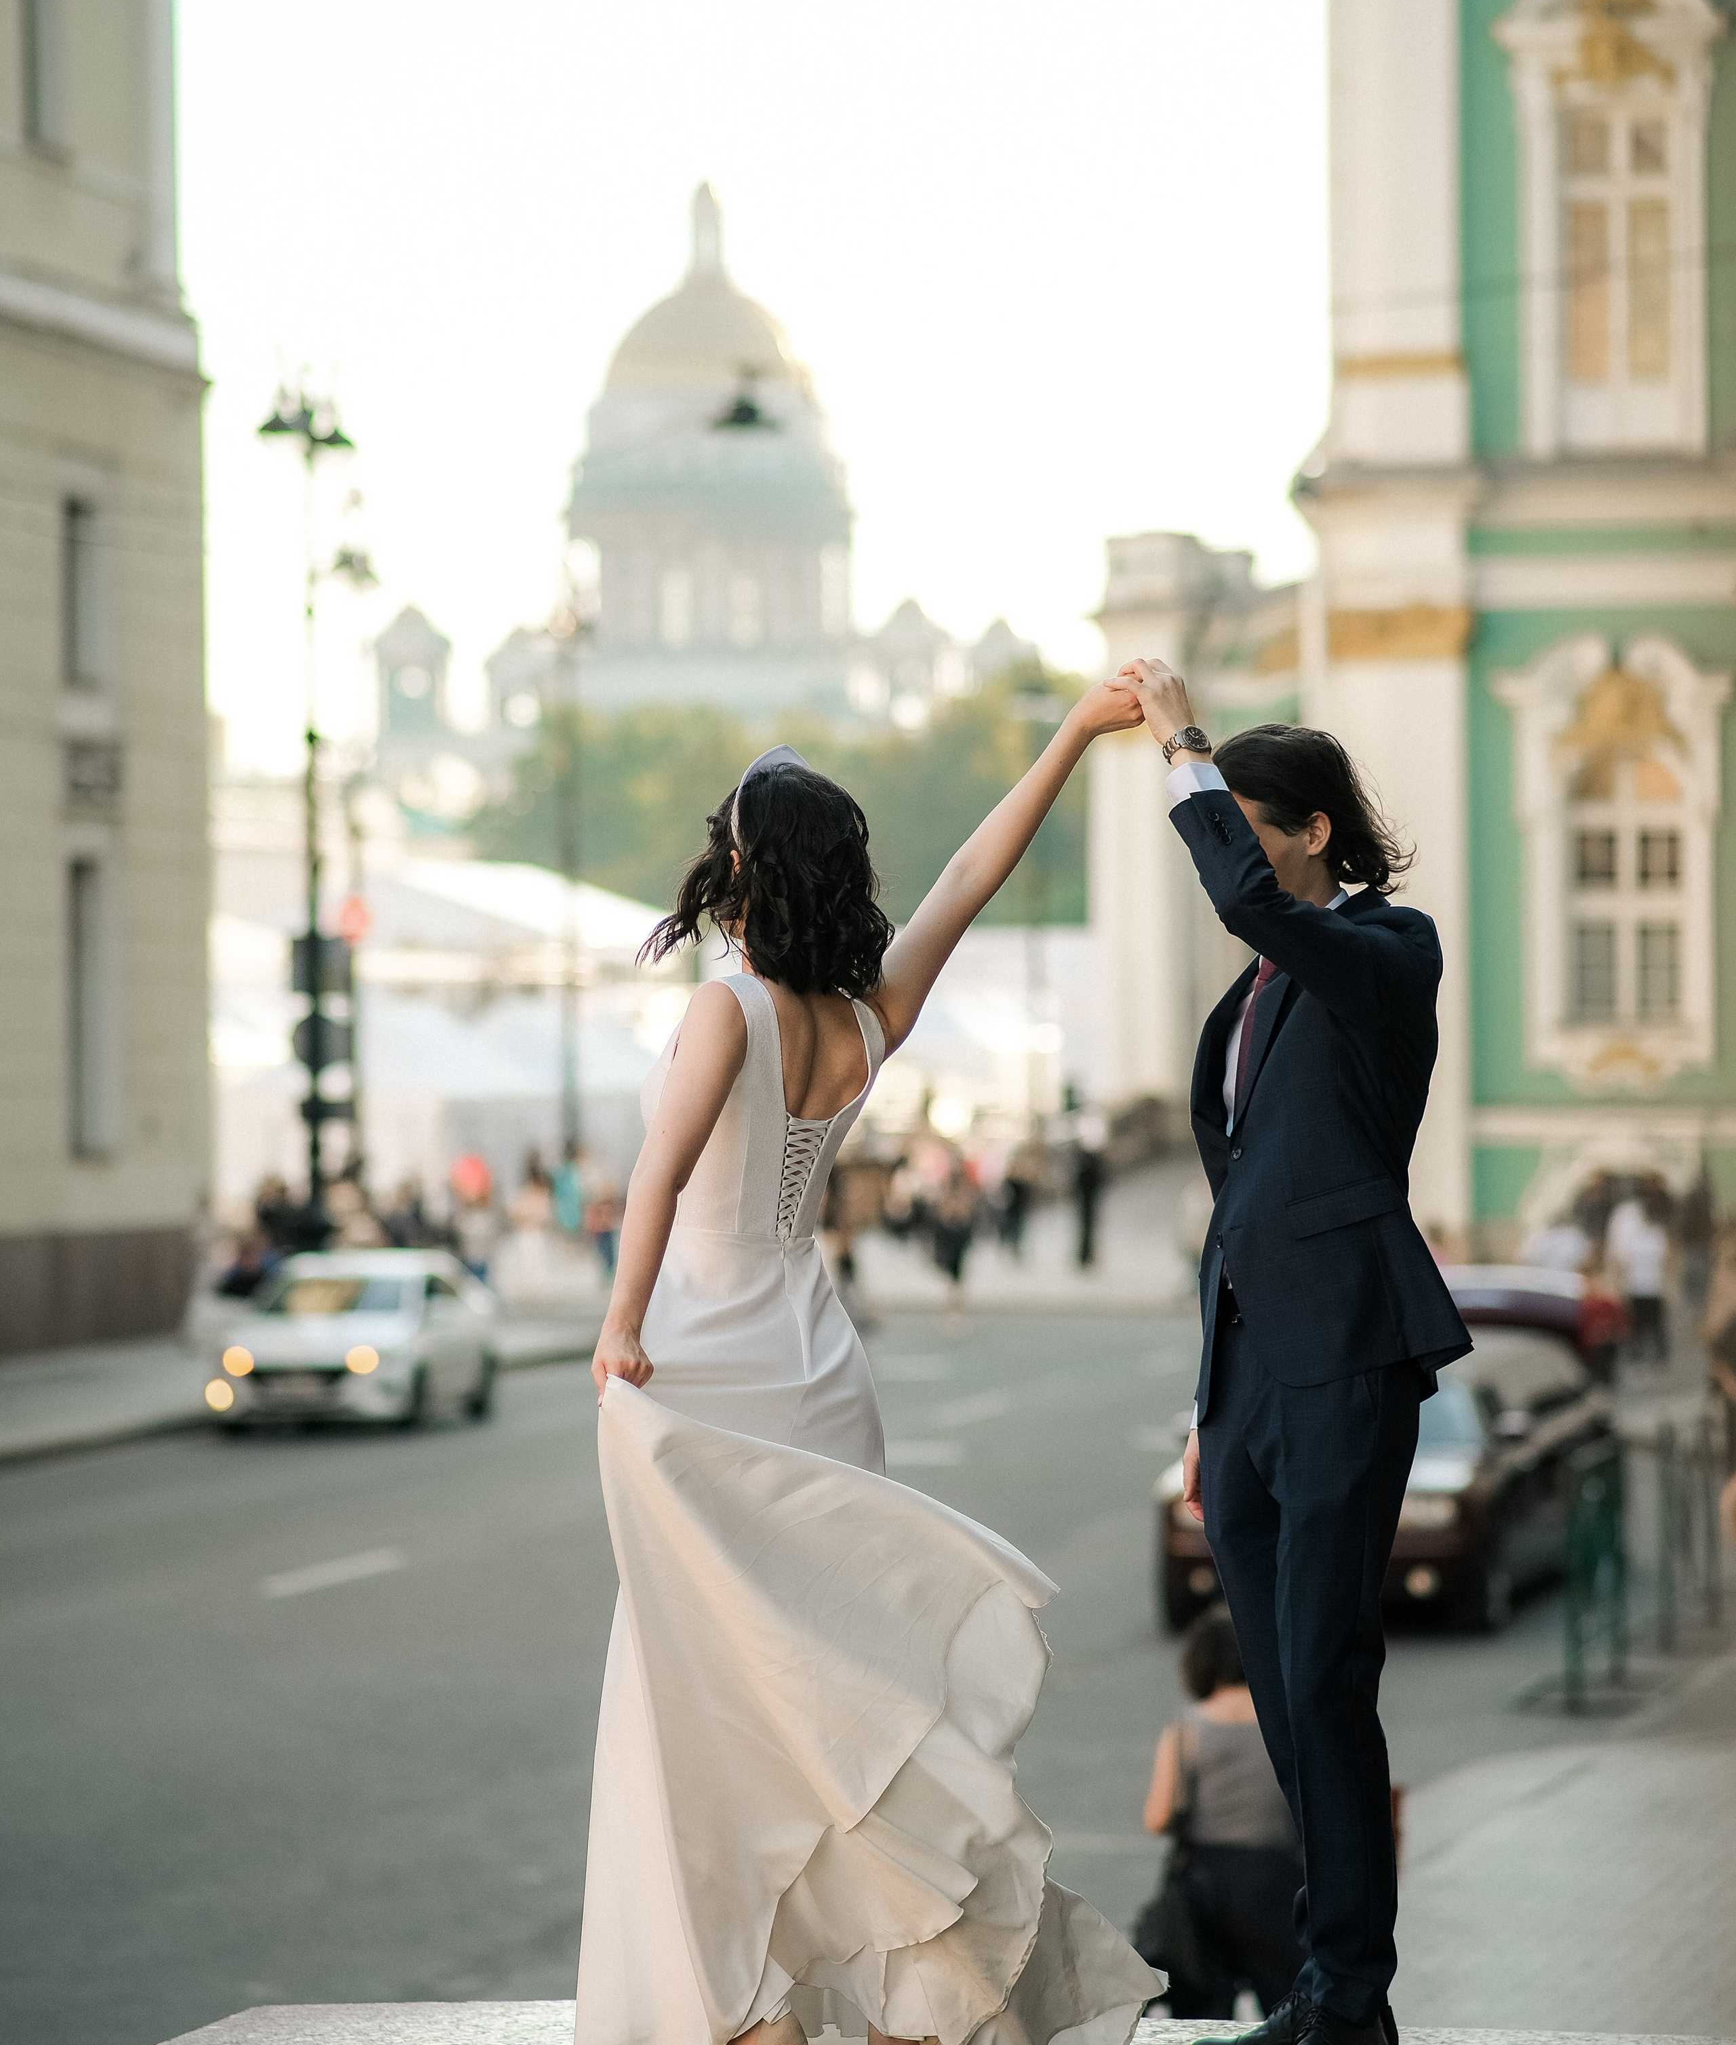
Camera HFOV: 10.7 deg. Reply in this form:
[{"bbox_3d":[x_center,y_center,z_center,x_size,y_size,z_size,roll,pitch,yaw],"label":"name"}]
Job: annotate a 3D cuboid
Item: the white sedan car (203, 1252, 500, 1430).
[{"bbox_3d":[-4.516,2.783,81.500,1.770,1.460,4.450,0,0,10],"label":"white sedan car"}]

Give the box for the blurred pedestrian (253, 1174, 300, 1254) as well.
[{"bbox_3d":[-6.949,2.689,108.984,0.500,1.700,0.360,0,-1,0],"label":"blurred pedestrian"}]

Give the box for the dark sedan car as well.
[{"bbox_3d":[2.878,2.343,50.500,1.850,1.680,4.750,-1,0,10],"label":"dark sedan car"}]

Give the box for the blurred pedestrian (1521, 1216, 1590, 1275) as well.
[{"bbox_3d":[5.734,2.285,76.984,0.500,1.700,0.360,0,-1,0],"label":"blurred pedestrian"}]

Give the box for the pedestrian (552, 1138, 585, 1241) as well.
[{"bbox_3d":[-3.813,2.347,118.000,0.450,1.670,0.320,0,0,-37],"label":"pedestrian"}]

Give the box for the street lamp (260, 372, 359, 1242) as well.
[{"bbox_3d":[-6.371,-1.696,105.000,1.100,11.000,1.000,0,0,0],"label":"street lamp"}]

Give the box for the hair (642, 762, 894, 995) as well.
[{"bbox_3d":[-0.126,-0.184,11.900,0.290,0.300,0.260,0,0,-25],"label":"hair"}]

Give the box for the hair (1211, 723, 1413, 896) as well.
[{"bbox_3d":[0.589,-0.282,12.270,0.255,0.230,0.190,0,0,-16],"label":"hair"}]

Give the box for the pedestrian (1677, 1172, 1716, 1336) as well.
[{"bbox_3d":[8.600,2.373,96.000,0.460,1.690,0.320,0,0,0],"label":"pedestrian"}]

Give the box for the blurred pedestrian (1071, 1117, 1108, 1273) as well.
[{"bbox_3d":[2.684,2.117,112.000,0.500,1.750,0.360,0,-1,0],"label":"blurred pedestrian"}]

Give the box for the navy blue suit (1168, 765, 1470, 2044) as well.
[{"bbox_3d":[0.602,0.504,12.270,0.400,1.630,0.480,0,0,-32],"label":"navy blue suit"}]

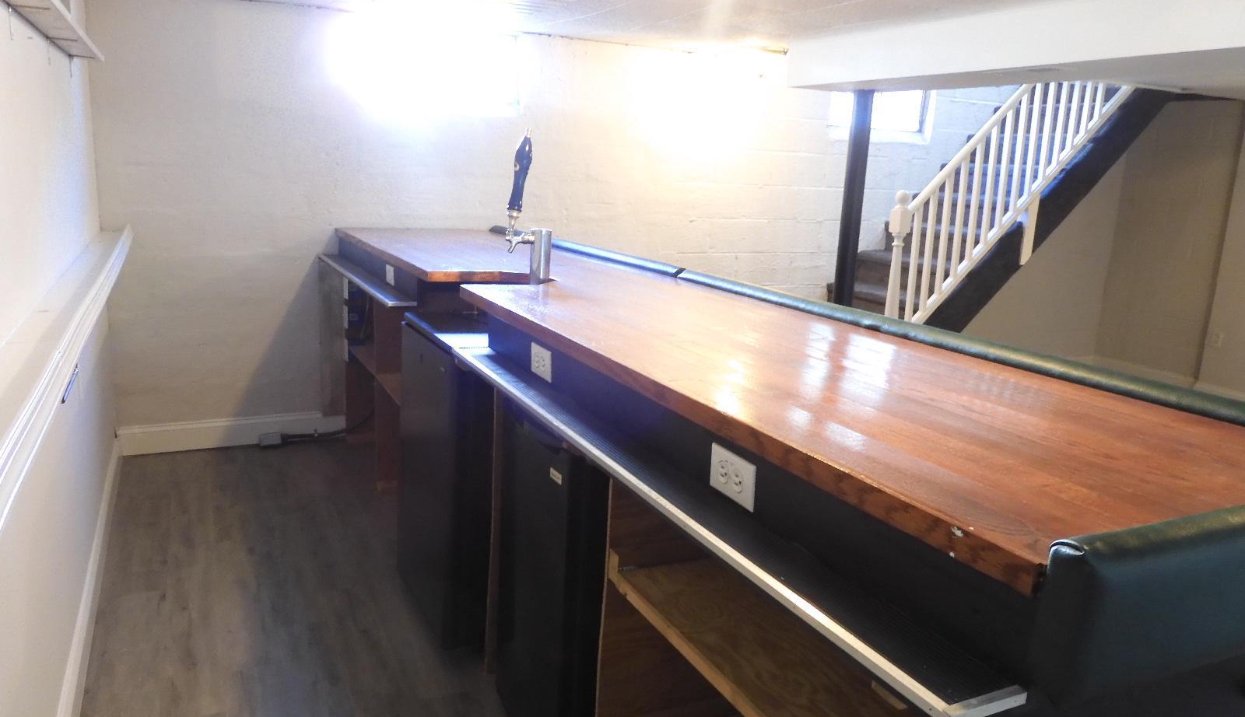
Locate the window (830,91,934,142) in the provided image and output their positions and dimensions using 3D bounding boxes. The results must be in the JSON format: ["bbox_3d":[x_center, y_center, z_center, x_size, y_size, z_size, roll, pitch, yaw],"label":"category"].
[{"bbox_3d":[1.676,-1.595,5.593,0.830,0.378,0.100,-3,14,-26],"label":"window"}]

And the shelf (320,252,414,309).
[{"bbox_3d":[-1.103,-0.341,3.633,0.110,0.022,1.525,-3,14,-26],"label":"shelf"}]

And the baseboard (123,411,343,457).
[{"bbox_3d":[-1.898,0.370,4.256,1.018,0.131,0.018,-3,14,-26],"label":"baseboard"}]

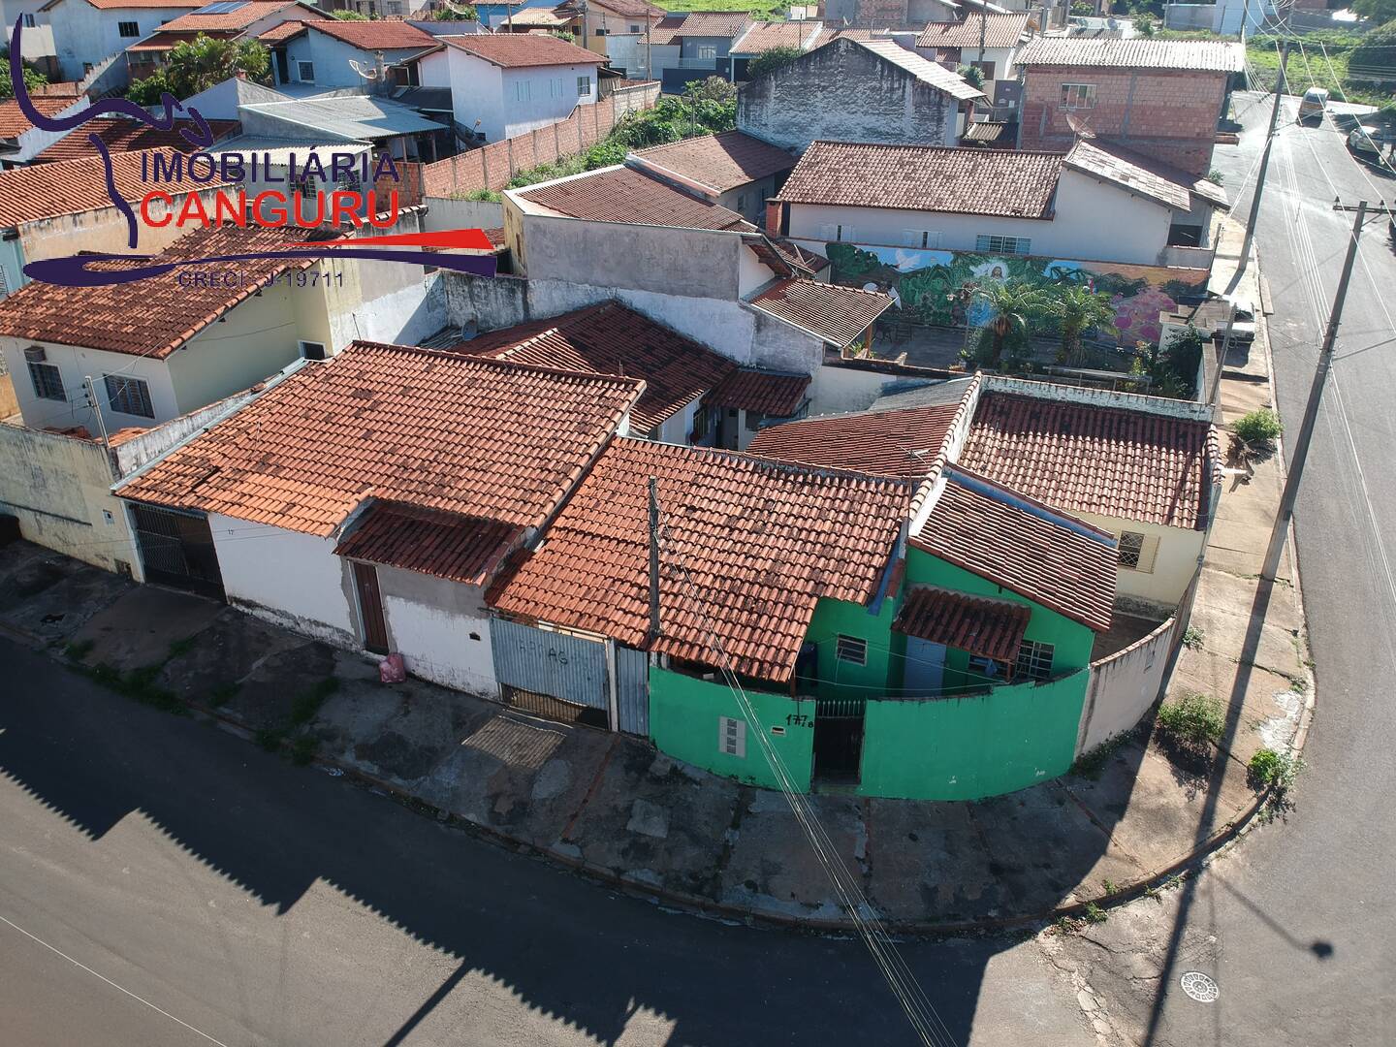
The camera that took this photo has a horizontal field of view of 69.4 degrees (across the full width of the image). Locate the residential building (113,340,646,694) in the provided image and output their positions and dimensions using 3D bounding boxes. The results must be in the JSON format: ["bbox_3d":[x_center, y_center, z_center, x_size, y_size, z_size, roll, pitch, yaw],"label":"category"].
[{"bbox_3d":[-7.753,-0.721,24.511,11.200,5.000,7.000,11,28,22],"label":"residential building"}]

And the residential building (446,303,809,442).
[{"bbox_3d":[-3.995,-4.180,32.122,13.552,4.339,7.800,11,28,22],"label":"residential building"}]

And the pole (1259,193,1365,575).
[{"bbox_3d":[14.139,-2.717,23.218,0.330,8.950,0.330,11,28,22],"label":"pole"}]

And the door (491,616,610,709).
[{"bbox_3d":[-2.966,2.850,20.175,2.730,1.580,0.070,11,28,22],"label":"door"}]

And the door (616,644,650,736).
[{"bbox_3d":[-1.248,3.280,19.506,0.680,1.930,0.060,11,28,22],"label":"door"}]

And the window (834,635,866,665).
[{"bbox_3d":[2.958,2.424,19.471,0.600,0.580,0.080,11,28,22],"label":"window"}]

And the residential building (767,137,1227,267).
[{"bbox_3d":[13.335,-14.192,45.521,18.135,5.216,9.165,11,28,22],"label":"residential building"}]

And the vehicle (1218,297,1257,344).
[{"bbox_3d":[21.875,-8.593,41.099,1.650,1.460,3.900,11,28,22],"label":"vehicle"}]

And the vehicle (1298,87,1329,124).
[{"bbox_3d":[46.763,-32.062,76.902,1.700,1.560,4.100,11,33,22],"label":"vehicle"}]

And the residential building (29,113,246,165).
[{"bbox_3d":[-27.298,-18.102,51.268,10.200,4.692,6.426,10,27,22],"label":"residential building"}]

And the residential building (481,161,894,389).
[{"bbox_3d":[0.100,-9.133,35.876,11.424,5.661,9.486,10,27,22],"label":"residential building"}]

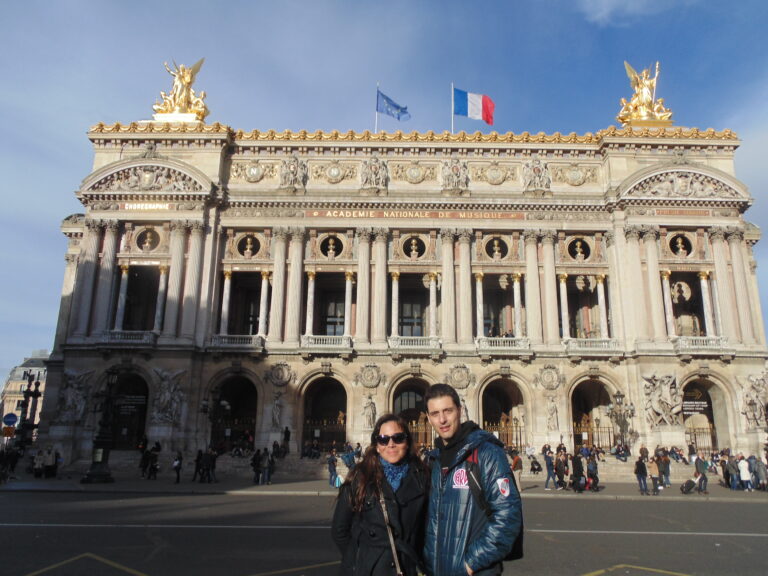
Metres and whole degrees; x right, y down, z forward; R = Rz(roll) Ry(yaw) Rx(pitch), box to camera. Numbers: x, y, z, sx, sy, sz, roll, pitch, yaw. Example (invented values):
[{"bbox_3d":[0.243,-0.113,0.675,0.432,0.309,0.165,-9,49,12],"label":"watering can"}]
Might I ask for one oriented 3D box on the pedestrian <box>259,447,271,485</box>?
[{"bbox_3d":[-5.756,8.601,28.949,0.550,1.724,0.380,1,-15,1],"label":"pedestrian"}]

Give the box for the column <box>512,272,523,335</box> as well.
[{"bbox_3d":[11.393,1.433,51.031,0.700,5.627,0.700,1,-14,0],"label":"column"}]

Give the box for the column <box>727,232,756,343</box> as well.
[{"bbox_3d":[31.196,-0.343,51.972,1.280,10.408,1.280,1,-15,1],"label":"column"}]

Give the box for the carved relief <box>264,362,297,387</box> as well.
[{"bbox_3d":[-8.691,7.377,50.543,2.698,2.183,0.400,1,-15,1],"label":"carved relief"}]

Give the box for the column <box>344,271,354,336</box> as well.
[{"bbox_3d":[-3.192,1.391,53.586,0.743,5.966,0.743,1,-15,1],"label":"column"}]

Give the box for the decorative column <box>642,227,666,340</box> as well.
[{"bbox_3d":[22.367,-0.372,49.207,1.250,9.771,1.250,1,-14,0],"label":"decorative column"}]

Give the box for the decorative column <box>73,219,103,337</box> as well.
[{"bbox_3d":[-24.707,-0.951,49.774,1.220,10.067,1.220,1,-14,0],"label":"decorative column"}]

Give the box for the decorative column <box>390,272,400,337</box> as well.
[{"bbox_3d":[1.001,1.369,51.017,0.700,5.583,0.700,1,-14,0],"label":"decorative column"}]

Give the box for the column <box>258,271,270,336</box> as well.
[{"bbox_3d":[-10.379,1.328,52.040,0.740,5.834,0.740,1,-14,1],"label":"column"}]

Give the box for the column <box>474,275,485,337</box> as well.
[{"bbox_3d":[8.301,1.431,51.799,0.740,5.765,0.740,1,-14,1],"label":"column"}]

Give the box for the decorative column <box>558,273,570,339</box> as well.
[{"bbox_3d":[15.289,1.521,50.784,0.700,5.688,0.700,1,-14,0],"label":"decorative column"}]

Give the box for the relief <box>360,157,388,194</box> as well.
[{"bbox_3d":[-0.867,-10.595,55.546,2.500,3.300,0.800,1,-15,0],"label":"relief"}]

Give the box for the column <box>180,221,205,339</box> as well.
[{"bbox_3d":[-15.620,-0.716,49.104,1.250,9.927,1.250,1,-14,0],"label":"column"}]

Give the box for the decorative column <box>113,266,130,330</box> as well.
[{"bbox_3d":[-21.556,0.823,49.300,0.700,5.530,0.700,1,-14,0],"label":"decorative column"}]

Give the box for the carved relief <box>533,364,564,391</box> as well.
[{"bbox_3d":[13.424,7.308,48.879,2.600,2.107,0.400,1,-14,1],"label":"carved relief"}]

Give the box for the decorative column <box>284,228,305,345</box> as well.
[{"bbox_3d":[-7.601,-0.333,50.906,1.220,10.178,1.220,1,-14,0],"label":"decorative column"}]

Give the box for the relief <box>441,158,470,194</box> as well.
[{"bbox_3d":[6.667,-10.258,55.278,2.679,3.704,0.900,1,-15,1],"label":"relief"}]

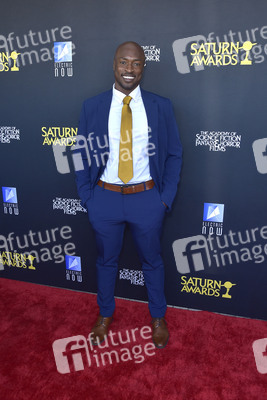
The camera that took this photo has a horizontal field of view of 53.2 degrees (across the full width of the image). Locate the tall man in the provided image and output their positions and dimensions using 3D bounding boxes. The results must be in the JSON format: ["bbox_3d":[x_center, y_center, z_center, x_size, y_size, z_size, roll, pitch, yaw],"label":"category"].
[{"bbox_3d":[-0.039,0.005,1.684,0.650,1.840,0.360,2,13,0],"label":"tall man"}]

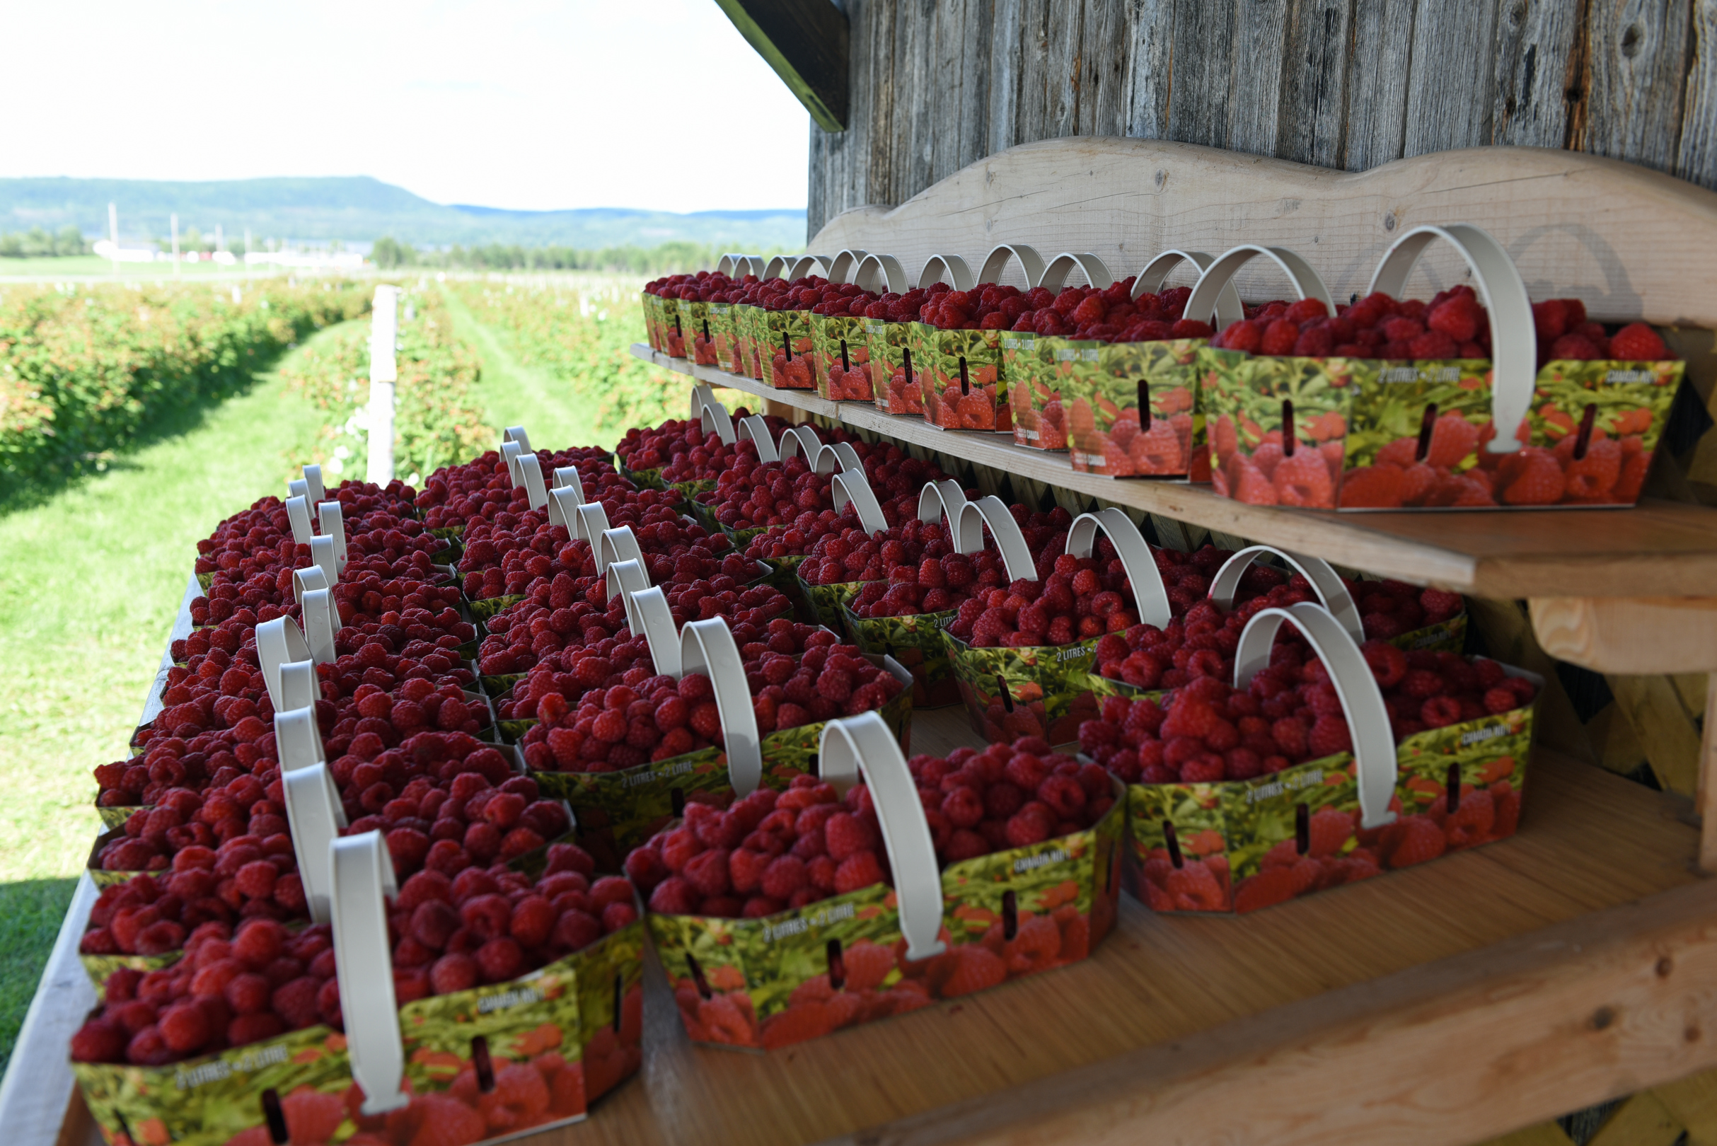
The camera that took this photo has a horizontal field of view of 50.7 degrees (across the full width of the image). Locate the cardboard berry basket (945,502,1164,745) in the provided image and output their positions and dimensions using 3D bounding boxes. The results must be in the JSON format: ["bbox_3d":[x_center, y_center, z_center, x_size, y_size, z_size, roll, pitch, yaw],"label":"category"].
[{"bbox_3d":[0.192,0.027,1.316,0.256,0.143,0.139,-11,12,-13],"label":"cardboard berry basket"}]

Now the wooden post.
[{"bbox_3d":[-1.981,-0.658,7.500,0.105,1.100,0.105,1,10,-15],"label":"wooden post"}]

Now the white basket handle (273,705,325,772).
[{"bbox_3d":[-0.338,0.138,1.119,0.022,0.108,0.141,-12,13,-15],"label":"white basket handle"}]

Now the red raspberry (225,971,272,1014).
[{"bbox_3d":[-0.279,0.192,0.829,0.022,0.021,0.022,-2,11,-19],"label":"red raspberry"}]

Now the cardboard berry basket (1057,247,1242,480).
[{"bbox_3d":[0.245,-0.140,1.112,0.263,0.151,0.126,-3,10,-27],"label":"cardboard berry basket"}]

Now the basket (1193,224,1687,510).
[{"bbox_3d":[0.313,-0.111,0.964,0.256,0.143,0.139,-1,9,-12],"label":"basket"}]

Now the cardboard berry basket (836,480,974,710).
[{"bbox_3d":[0.117,0.011,1.450,0.256,0.140,0.139,-11,12,-12],"label":"cardboard berry basket"}]

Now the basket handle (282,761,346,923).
[{"bbox_3d":[-0.292,0.160,0.990,0.022,0.106,0.141,-12,13,-14],"label":"basket handle"}]

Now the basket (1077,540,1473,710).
[{"bbox_3d":[0.295,0.051,1.251,0.263,0.151,0.126,-10,10,-6],"label":"basket"}]

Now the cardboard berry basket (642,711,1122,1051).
[{"bbox_3d":[0.013,0.145,0.977,0.263,0.151,0.126,-11,11,-15],"label":"cardboard berry basket"}]

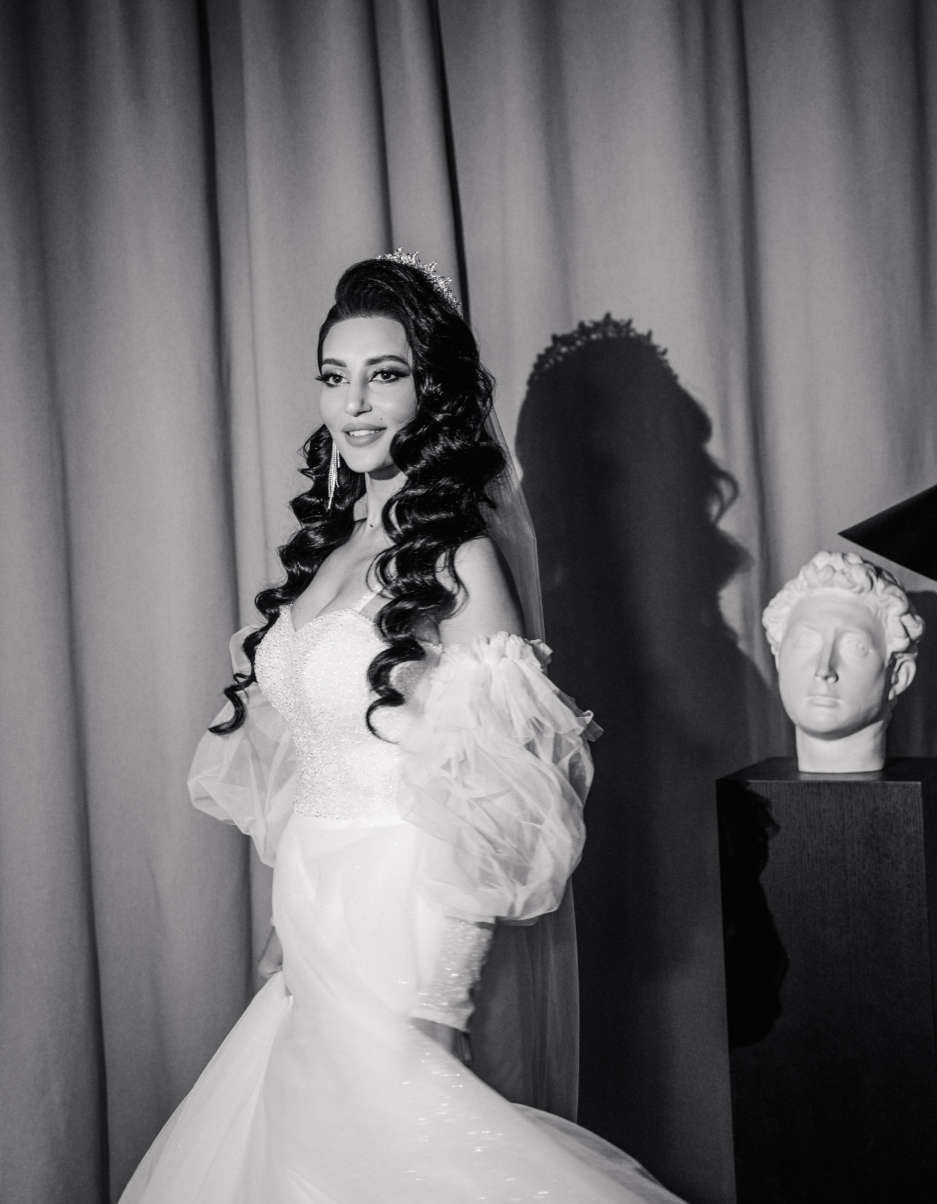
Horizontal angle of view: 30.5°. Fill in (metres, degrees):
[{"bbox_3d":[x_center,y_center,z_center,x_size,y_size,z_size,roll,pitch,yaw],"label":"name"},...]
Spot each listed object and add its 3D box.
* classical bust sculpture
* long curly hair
[{"bbox_3d":[0.557,0.086,2.570,0.232,0.328,0.260,-2,1,28],"label":"classical bust sculpture"},{"bbox_3d":[-0.119,-0.126,1.955,0.300,0.535,0.290,-2,1,37],"label":"long curly hair"}]

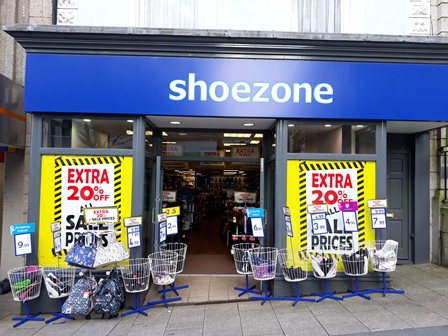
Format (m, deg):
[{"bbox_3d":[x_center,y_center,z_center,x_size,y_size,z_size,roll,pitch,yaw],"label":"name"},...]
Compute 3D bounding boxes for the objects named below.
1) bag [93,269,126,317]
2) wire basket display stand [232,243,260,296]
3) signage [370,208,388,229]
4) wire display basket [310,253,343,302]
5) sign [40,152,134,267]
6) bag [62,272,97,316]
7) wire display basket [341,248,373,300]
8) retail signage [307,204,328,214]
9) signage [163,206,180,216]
[{"bbox_3d":[-1.543,1.668,4.710,0.328,0.547,0.280,1,-2,-1],"label":"bag"},{"bbox_3d":[0.365,1.584,5.470,0.430,0.715,0.430,1,-2,-14],"label":"wire basket display stand"},{"bbox_3d":[2.292,0.750,5.157,0.233,0.298,0.020,1,-2,-1],"label":"signage"},{"bbox_3d":[1.412,1.495,4.914,0.440,0.665,0.440,-2,-2,-2],"label":"wire display basket"},{"bbox_3d":[-1.992,0.627,5.047,1.303,1.582,0.020,1,-2,-2],"label":"sign"},{"bbox_3d":[-1.919,1.664,4.661,0.346,0.507,0.250,1,-2,-1],"label":"bag"},{"bbox_3d":[1.926,1.526,5.083,0.450,0.670,0.450,1,-2,-1],"label":"wire display basket"},{"bbox_3d":[1.369,0.603,5.099,0.297,0.124,0.020,1,-2,-1],"label":"retail signage"},{"bbox_3d":[-0.802,0.671,5.366,0.275,0.120,0.015,-1,-2,-18],"label":"signage"}]

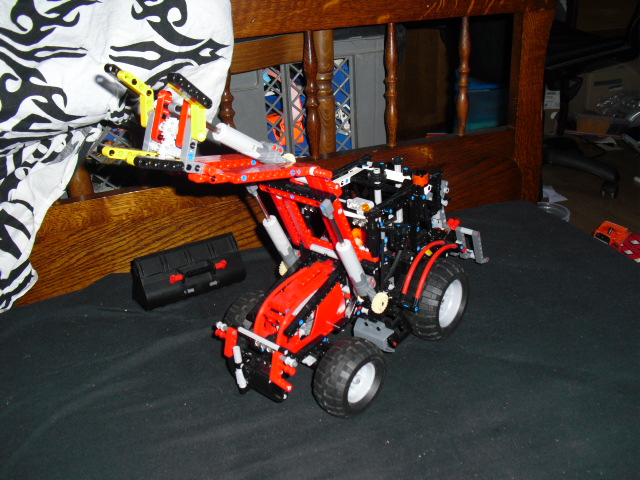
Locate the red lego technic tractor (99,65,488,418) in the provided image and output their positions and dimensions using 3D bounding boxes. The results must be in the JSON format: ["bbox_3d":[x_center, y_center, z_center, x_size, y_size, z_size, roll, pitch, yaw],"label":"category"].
[{"bbox_3d":[0.013,-0.031,0.664,0.164,0.355,0.456,18,33,37],"label":"red lego technic tractor"}]

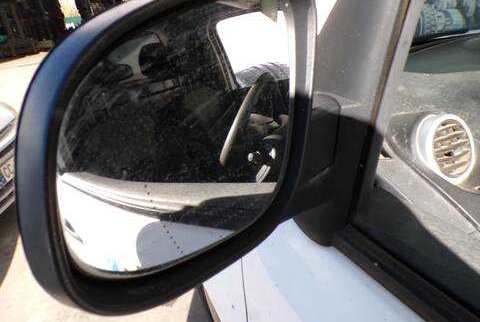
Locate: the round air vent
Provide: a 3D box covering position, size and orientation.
[{"bbox_3d":[0.266,-0.015,0.433,0.090,0.090,0.025,-13,-1,-24],"label":"round air vent"}]

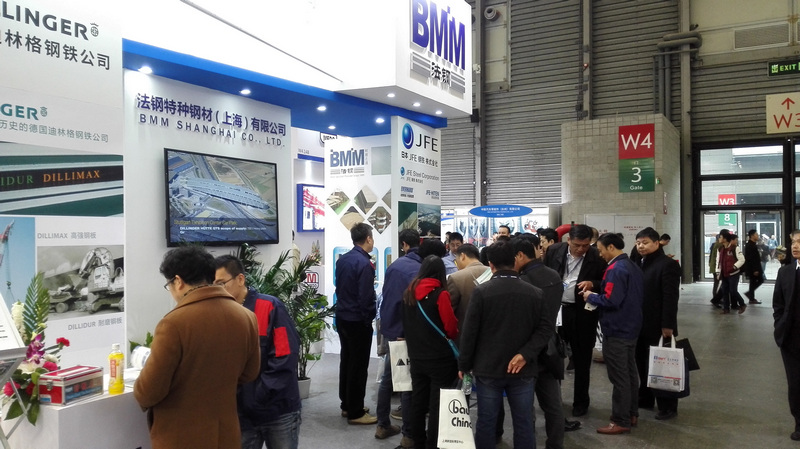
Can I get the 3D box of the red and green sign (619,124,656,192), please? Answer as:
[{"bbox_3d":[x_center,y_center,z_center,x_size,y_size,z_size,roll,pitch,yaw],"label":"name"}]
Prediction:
[{"bbox_3d":[5.827,-1.611,14.600,0.815,1.635,0.040,0,0,29],"label":"red and green sign"}]

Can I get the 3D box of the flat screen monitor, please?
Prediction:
[{"bbox_3d":[-1.605,-0.213,5.500,0.060,0.820,1.390,-2,-1,29],"label":"flat screen monitor"}]

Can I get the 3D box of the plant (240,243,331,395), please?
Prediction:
[{"bbox_3d":[-1.153,0.977,5.980,0.940,1.550,0.880,0,0,-11],"label":"plant"}]

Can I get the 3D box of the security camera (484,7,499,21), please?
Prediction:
[{"bbox_3d":[3.160,-7.280,20.500,0.390,0.400,0.380,0,0,29],"label":"security camera"}]

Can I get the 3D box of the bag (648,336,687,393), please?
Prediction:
[{"bbox_3d":[2.420,1.263,5.400,0.285,0.490,0.110,-1,0,34],"label":"bag"}]

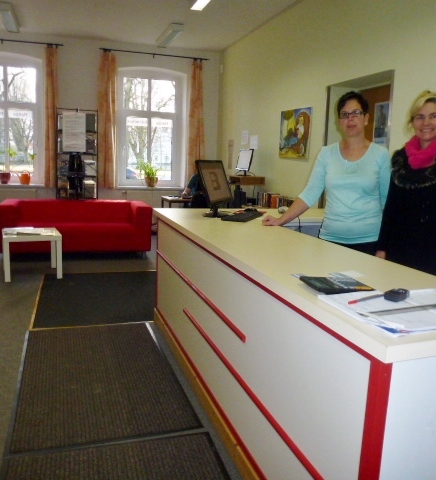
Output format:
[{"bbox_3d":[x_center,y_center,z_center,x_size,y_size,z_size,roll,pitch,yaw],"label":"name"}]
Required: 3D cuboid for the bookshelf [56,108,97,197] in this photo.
[{"bbox_3d":[-2.413,-1.184,7.648,0.677,2.059,0.300,-1,11,-19],"label":"bookshelf"}]

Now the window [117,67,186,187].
[{"bbox_3d":[-1.193,-2.041,8.154,1.283,2.142,0.200,-1,11,-19],"label":"window"}]

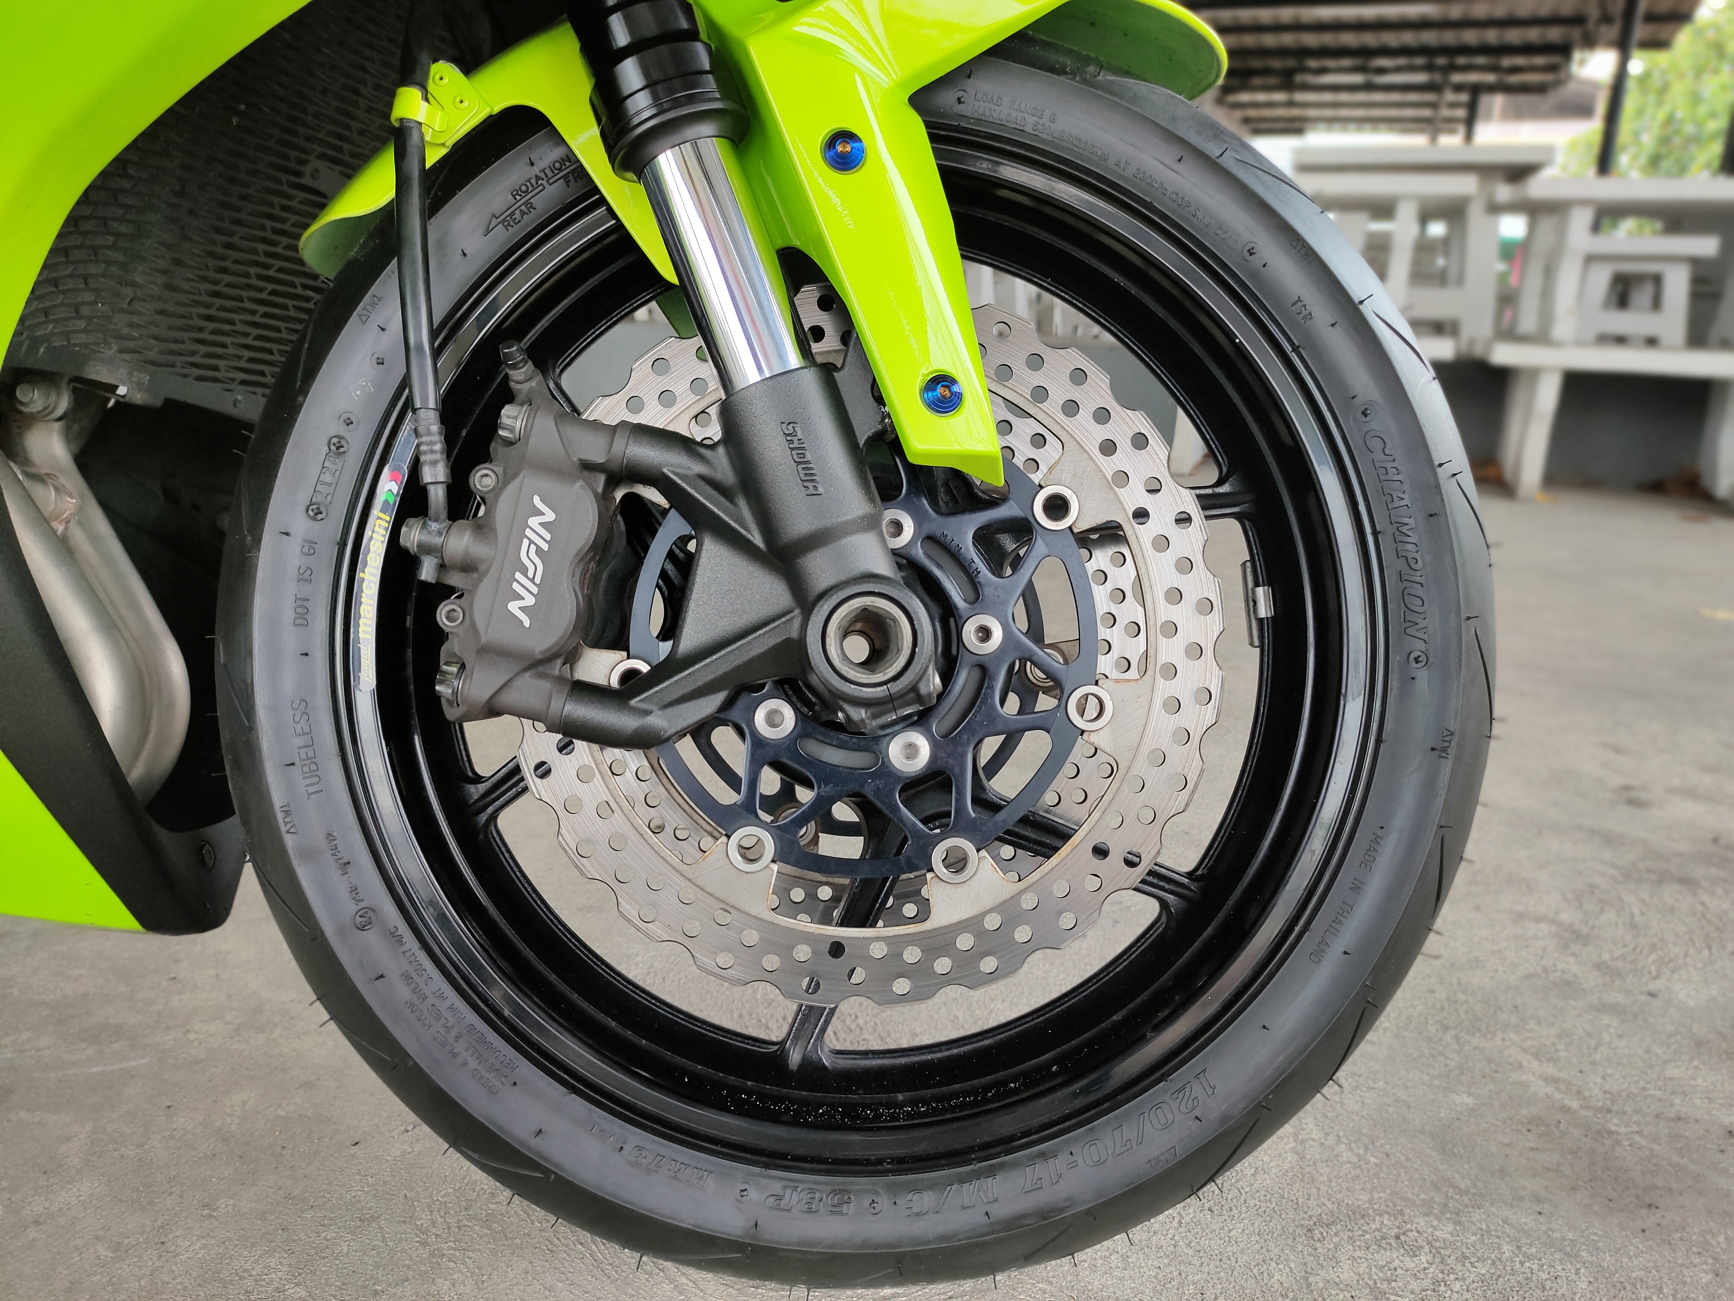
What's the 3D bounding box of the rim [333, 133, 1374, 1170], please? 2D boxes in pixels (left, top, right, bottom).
[{"bbox_3d":[-0.002,-0.003,0.758,0.463,0.463,0.106,4,-1,-2],"label":"rim"}]

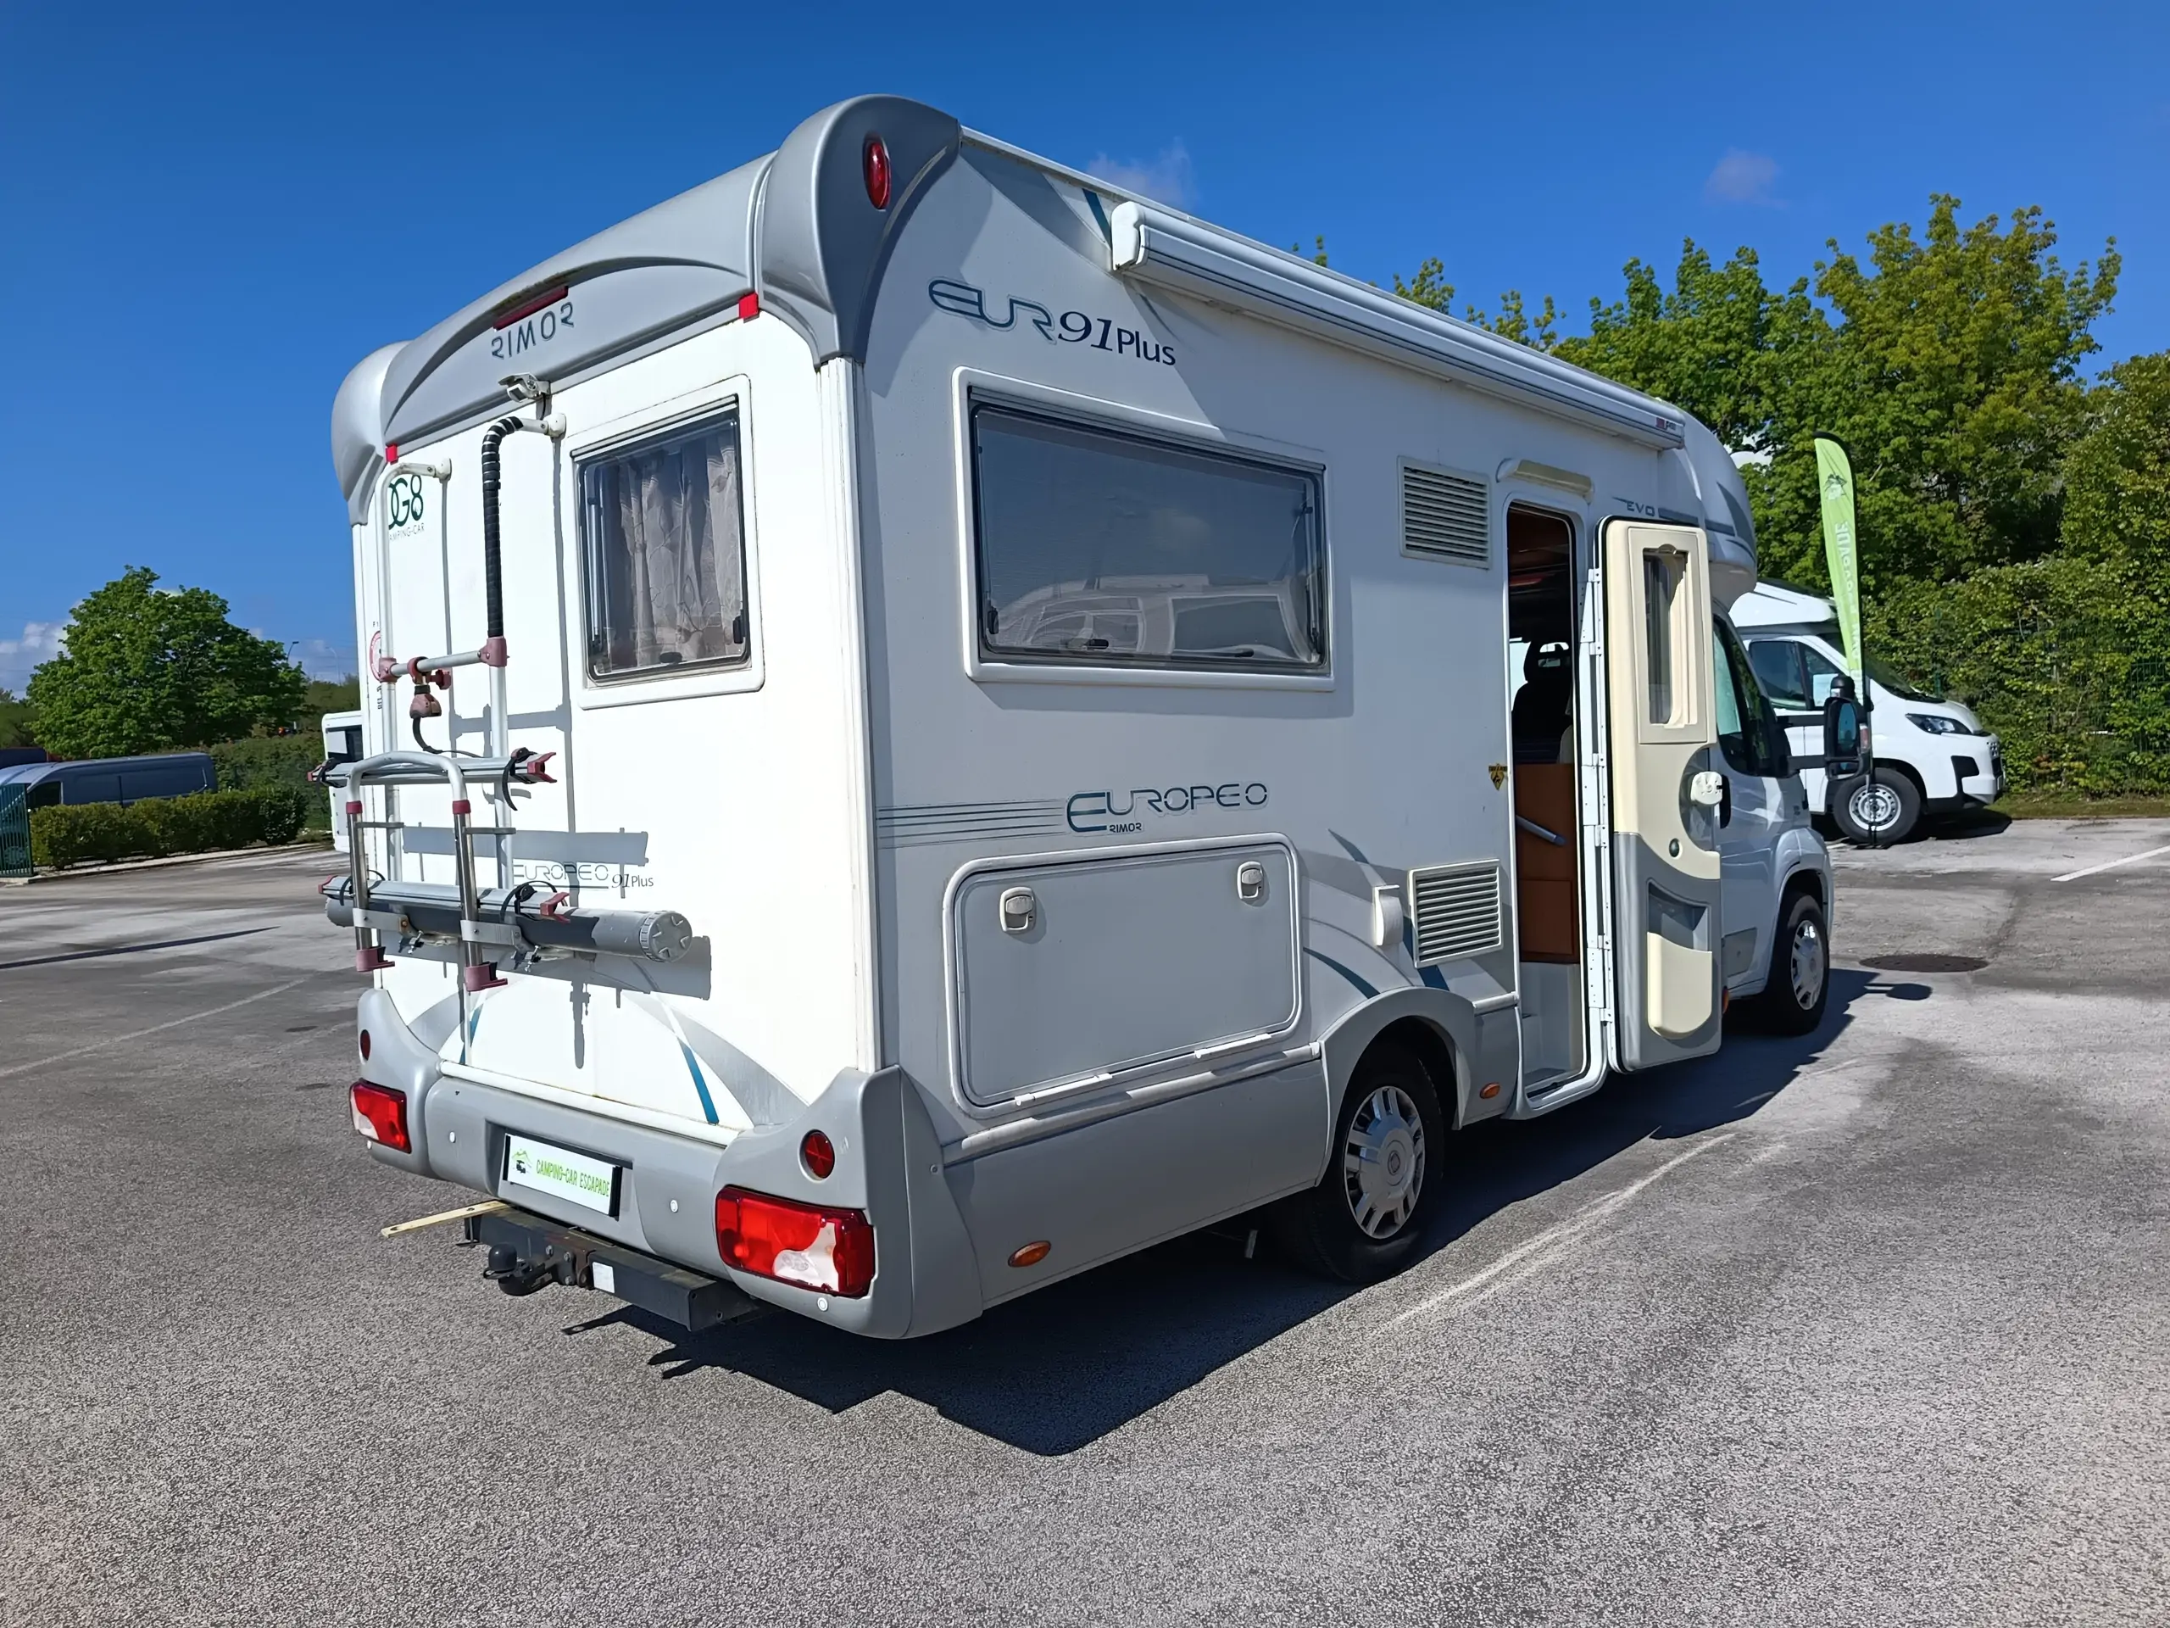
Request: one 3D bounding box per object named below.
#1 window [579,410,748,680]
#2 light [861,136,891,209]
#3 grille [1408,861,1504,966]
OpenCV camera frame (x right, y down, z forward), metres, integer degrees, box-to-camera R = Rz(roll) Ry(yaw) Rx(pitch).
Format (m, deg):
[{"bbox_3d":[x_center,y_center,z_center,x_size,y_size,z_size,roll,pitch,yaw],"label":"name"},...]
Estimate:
[{"bbox_3d":[-0.887,-0.538,3.106,0.615,0.510,0.040,0,2,44],"label":"window"},{"bbox_3d":[-0.355,-1.097,2.579,0.050,0.125,0.040,-2,2,-11],"label":"light"},{"bbox_3d":[1.087,0.281,4.353,0.040,0.262,0.498,-1,2,43],"label":"grille"}]

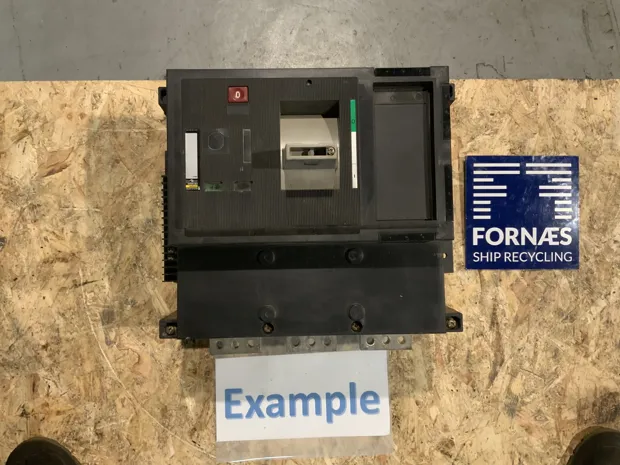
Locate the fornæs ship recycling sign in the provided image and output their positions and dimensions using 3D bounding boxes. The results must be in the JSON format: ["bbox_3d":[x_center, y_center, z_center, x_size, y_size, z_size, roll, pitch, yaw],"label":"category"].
[{"bbox_3d":[0.270,-0.026,0.660,0.143,0.005,0.143,0,88,0],"label":"fornæs ship recycling sign"}]

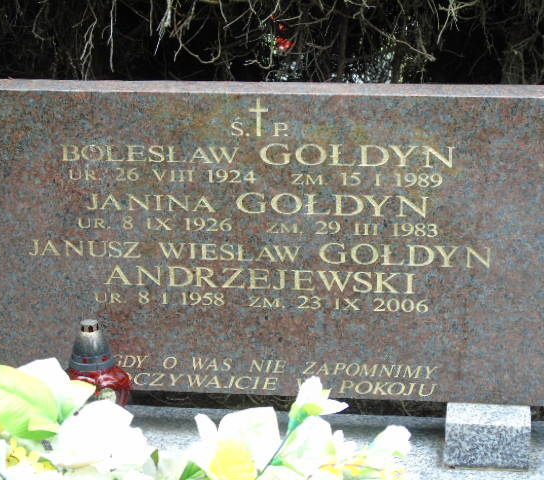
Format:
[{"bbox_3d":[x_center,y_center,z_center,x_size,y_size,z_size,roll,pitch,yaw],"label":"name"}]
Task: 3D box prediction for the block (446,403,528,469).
[{"bbox_3d":[0.300,0.256,2.110,0.112,0.067,0.144,1,18,8],"label":"block"}]

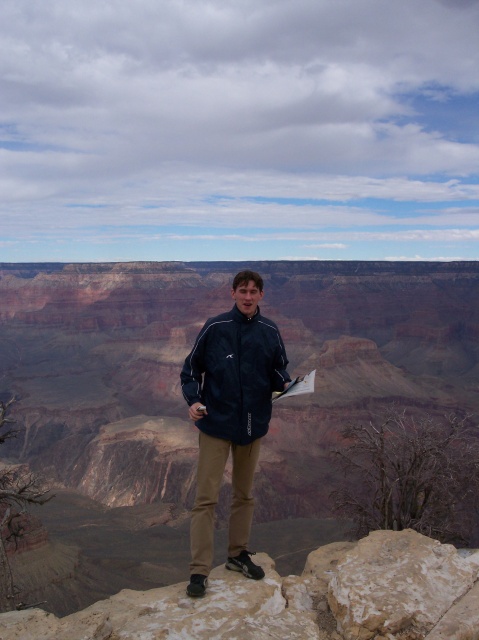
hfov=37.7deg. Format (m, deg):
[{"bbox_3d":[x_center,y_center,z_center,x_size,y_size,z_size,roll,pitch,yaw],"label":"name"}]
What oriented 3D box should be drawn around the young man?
[{"bbox_3d":[-0.020,0.639,3.984,0.600,1.820,0.420,-1,4,-11],"label":"young man"}]

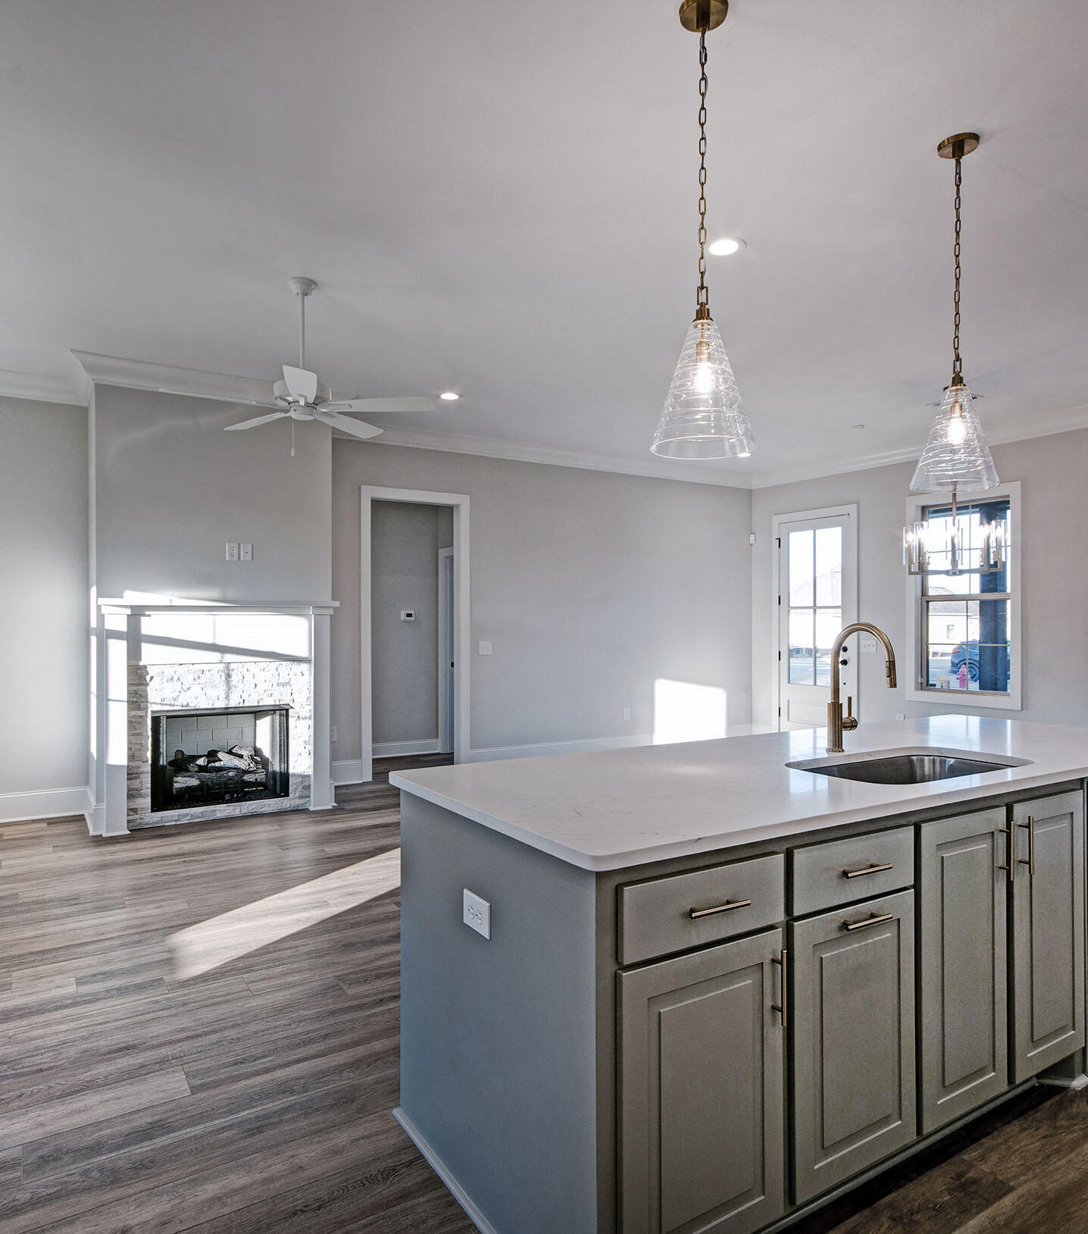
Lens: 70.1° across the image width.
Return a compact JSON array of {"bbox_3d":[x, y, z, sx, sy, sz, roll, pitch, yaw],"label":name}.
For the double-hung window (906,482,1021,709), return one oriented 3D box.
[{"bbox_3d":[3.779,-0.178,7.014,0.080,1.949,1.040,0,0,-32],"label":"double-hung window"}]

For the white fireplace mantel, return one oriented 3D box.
[{"bbox_3d":[-2.237,0.638,5.415,1.554,1.512,0.420,0,0,-32],"label":"white fireplace mantel"}]

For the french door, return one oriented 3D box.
[{"bbox_3d":[2.933,0.139,8.378,0.100,2.520,1.015,0,0,-32],"label":"french door"}]

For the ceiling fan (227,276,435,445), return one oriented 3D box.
[{"bbox_3d":[-1.176,-1.309,3.802,1.300,0.710,1.300,0,0,-32],"label":"ceiling fan"}]

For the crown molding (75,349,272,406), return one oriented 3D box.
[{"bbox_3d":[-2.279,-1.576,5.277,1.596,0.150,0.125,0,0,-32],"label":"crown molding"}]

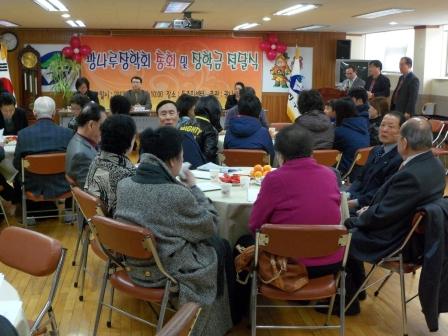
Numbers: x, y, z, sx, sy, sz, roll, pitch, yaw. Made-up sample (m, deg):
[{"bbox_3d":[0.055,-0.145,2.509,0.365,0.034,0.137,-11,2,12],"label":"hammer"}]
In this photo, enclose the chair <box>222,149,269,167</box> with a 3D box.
[{"bbox_3d":[0.210,0.168,5.676,0.470,0.800,0.520,1,11,7],"label":"chair"}]

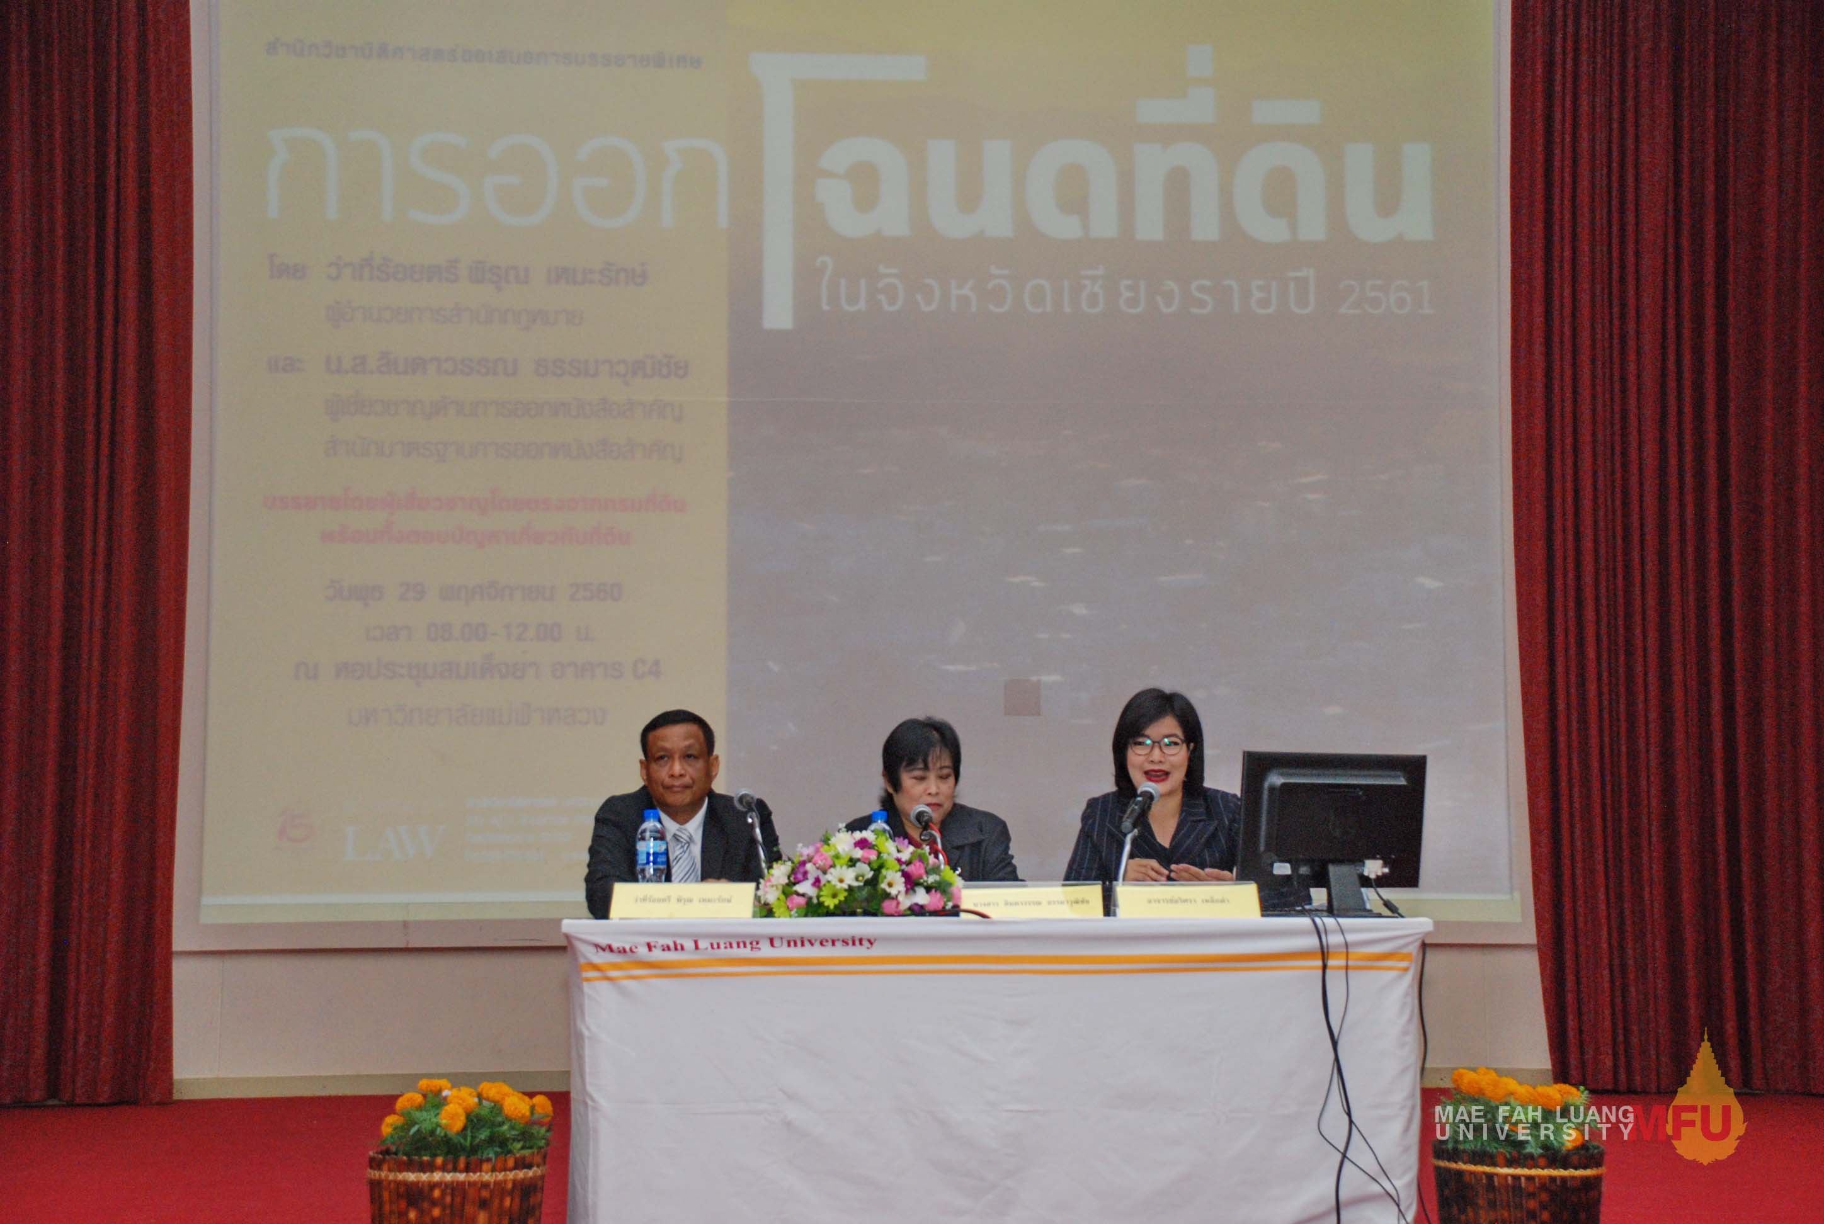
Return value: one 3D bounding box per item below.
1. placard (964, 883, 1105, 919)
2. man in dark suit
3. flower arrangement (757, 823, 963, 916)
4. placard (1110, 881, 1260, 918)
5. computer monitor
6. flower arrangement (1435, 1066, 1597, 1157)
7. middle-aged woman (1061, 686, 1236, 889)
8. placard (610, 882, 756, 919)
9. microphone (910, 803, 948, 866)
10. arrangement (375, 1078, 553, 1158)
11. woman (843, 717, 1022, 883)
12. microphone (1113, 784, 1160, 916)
[{"bbox_3d":[0.260,0.622,7.223,0.310,0.078,0.065,0,-5,0],"label":"placard"},{"bbox_3d":[-0.526,0.841,7.706,0.500,1.240,0.750,0,-5,0],"label":"man in dark suit"},{"bbox_3d":[-0.114,0.567,7.359,0.450,0.210,0.300,0,-5,0],"label":"flower arrangement"},{"bbox_3d":[0.596,0.622,7.223,0.310,0.078,0.065,0,-5,0],"label":"placard"},{"bbox_3d":[0.930,0.492,7.436,0.450,0.371,0.190,2,-6,-23],"label":"computer monitor"},{"bbox_3d":[1.201,0.991,6.637,0.340,0.180,0.320,0,-5,0],"label":"flower arrangement"},{"bbox_3d":[0.602,0.808,7.658,0.530,1.286,0.720,0,-5,0],"label":"middle-aged woman"},{"bbox_3d":[-0.495,0.622,7.224,0.310,0.078,0.065,0,-5,0],"label":"placard"},{"bbox_3d":[0.065,0.556,7.480,0.150,0.260,0.190,1,-5,-10],"label":"microphone"},{"bbox_3d":[-0.888,1.002,6.637,0.350,0.170,0.330,0,-5,0],"label":"arrangement"},{"bbox_3d":[0.045,0.846,7.675,0.470,1.220,0.720,0,-5,-6],"label":"woman"},{"bbox_3d":[0.485,0.528,7.412,0.150,0.300,0.200,-2,-6,18],"label":"microphone"}]

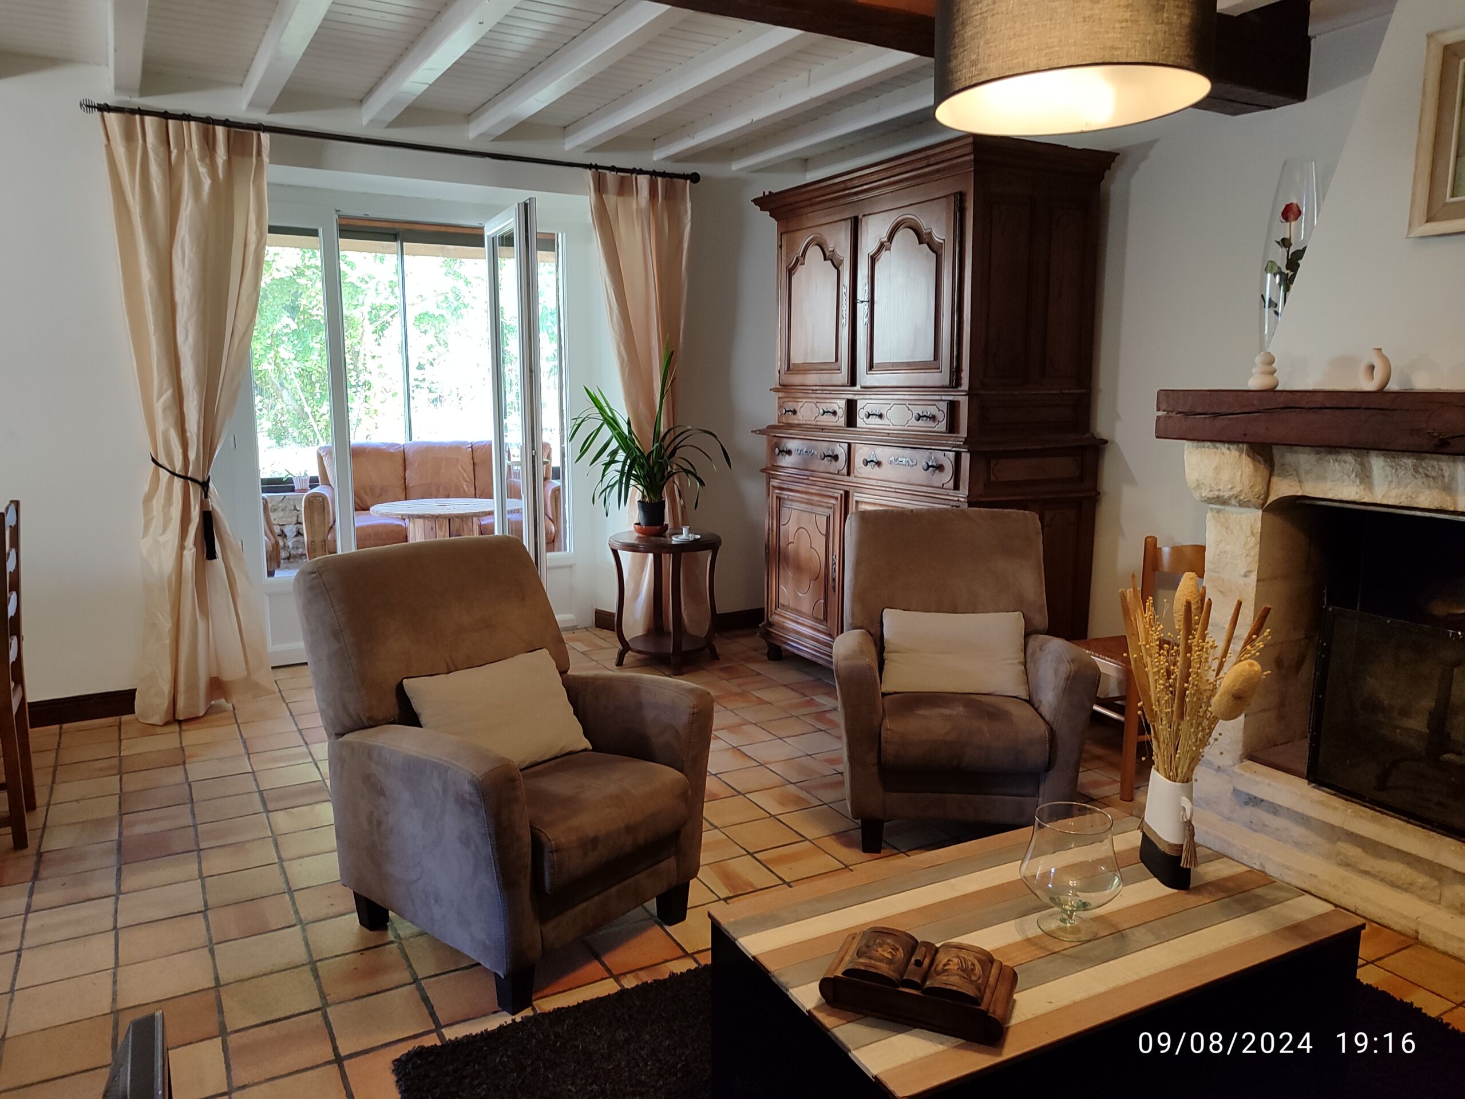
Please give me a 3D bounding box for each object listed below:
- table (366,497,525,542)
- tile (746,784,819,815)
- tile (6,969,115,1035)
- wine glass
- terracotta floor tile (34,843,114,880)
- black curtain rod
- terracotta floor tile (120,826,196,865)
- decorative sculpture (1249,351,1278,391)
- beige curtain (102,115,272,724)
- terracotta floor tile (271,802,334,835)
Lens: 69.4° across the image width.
[{"bbox_3d":[-1.907,0.036,7.102,1.030,0.655,1.030,-5,10,-29],"label":"table"},{"bbox_3d":[0.175,0.854,3.587,0.198,0.015,0.198,-5,10,-29],"label":"tile"},{"bbox_3d":[-1.565,1.066,2.479,0.200,0.015,0.200,-5,11,-29],"label":"tile"},{"bbox_3d":[0.626,0.597,1.956,0.181,0.214,0.181,0,9,0],"label":"wine glass"},{"bbox_3d":[-1.914,0.916,3.101,0.198,0.015,0.198,-5,10,-29],"label":"terracotta floor tile"},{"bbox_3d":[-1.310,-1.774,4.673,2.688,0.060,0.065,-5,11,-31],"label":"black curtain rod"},{"bbox_3d":[-1.752,0.911,3.234,0.200,0.018,0.200,-5,11,-29],"label":"terracotta floor tile"},{"bbox_3d":[1.518,-0.509,3.019,0.085,0.113,0.085,-5,10,-29],"label":"decorative sculpture"},{"bbox_3d":[-2.145,-0.489,4.288,0.630,2.360,0.190,-5,10,-29],"label":"beige curtain"},{"bbox_3d":[-1.363,0.863,3.379,0.196,0.014,0.196,-5,10,-29],"label":"terracotta floor tile"}]

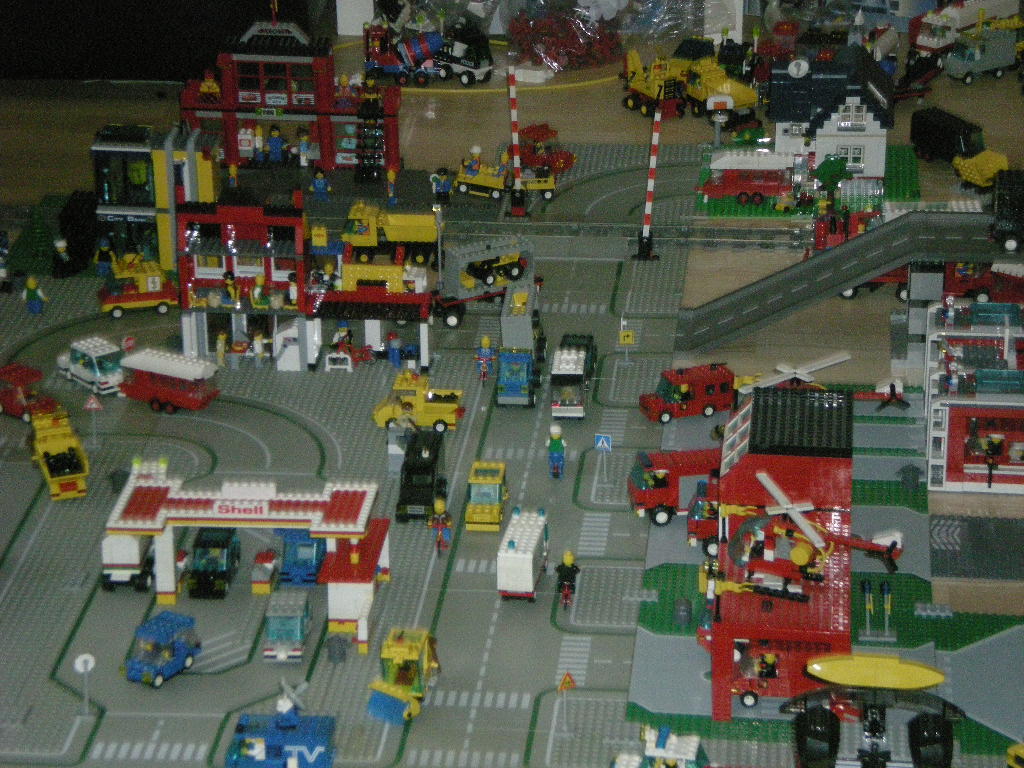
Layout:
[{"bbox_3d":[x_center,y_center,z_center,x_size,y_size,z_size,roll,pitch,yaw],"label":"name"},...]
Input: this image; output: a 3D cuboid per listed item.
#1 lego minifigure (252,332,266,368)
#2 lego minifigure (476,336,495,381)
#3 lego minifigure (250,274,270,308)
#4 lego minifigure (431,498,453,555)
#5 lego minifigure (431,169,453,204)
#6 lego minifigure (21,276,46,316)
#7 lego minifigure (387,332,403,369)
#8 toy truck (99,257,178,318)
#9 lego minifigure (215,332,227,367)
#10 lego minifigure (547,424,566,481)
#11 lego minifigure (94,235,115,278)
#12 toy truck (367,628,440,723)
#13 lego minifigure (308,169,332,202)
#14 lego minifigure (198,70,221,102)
[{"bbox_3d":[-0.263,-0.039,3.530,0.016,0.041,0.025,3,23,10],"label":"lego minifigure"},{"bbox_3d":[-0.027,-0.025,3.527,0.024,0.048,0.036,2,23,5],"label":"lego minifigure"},{"bbox_3d":[-0.261,-0.100,3.526,0.022,0.031,0.024,1,22,5],"label":"lego minifigure"},{"bbox_3d":[-0.064,0.130,3.083,0.023,0.046,0.038,2,22,5],"label":"lego minifigure"},{"bbox_3d":[-0.082,-0.232,3.978,0.027,0.042,0.016,4,22,10],"label":"lego minifigure"},{"bbox_3d":[-0.517,-0.097,3.653,0.027,0.040,0.016,-10,24,-23],"label":"lego minifigure"},{"bbox_3d":[-0.121,-0.037,3.503,0.016,0.039,0.020,15,27,33],"label":"lego minifigure"},{"bbox_3d":[-0.405,-0.105,3.650,0.086,0.057,0.036,-7,23,-16],"label":"toy truck"},{"bbox_3d":[-0.308,-0.037,3.574,0.014,0.041,0.022,4,23,10],"label":"lego minifigure"},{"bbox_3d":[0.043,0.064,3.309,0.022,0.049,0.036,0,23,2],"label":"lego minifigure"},{"bbox_3d":[-0.457,-0.141,3.785,0.025,0.042,0.014,-2,22,-2],"label":"lego minifigure"},{"bbox_3d":[-0.090,0.243,2.821,0.048,0.050,0.079,5,23,13],"label":"toy truck"},{"bbox_3d":[-0.231,-0.240,4.060,0.025,0.041,0.014,-3,23,-7],"label":"lego minifigure"},{"bbox_3d":[-0.370,-0.360,4.112,0.027,0.041,0.016,4,22,10],"label":"lego minifigure"}]

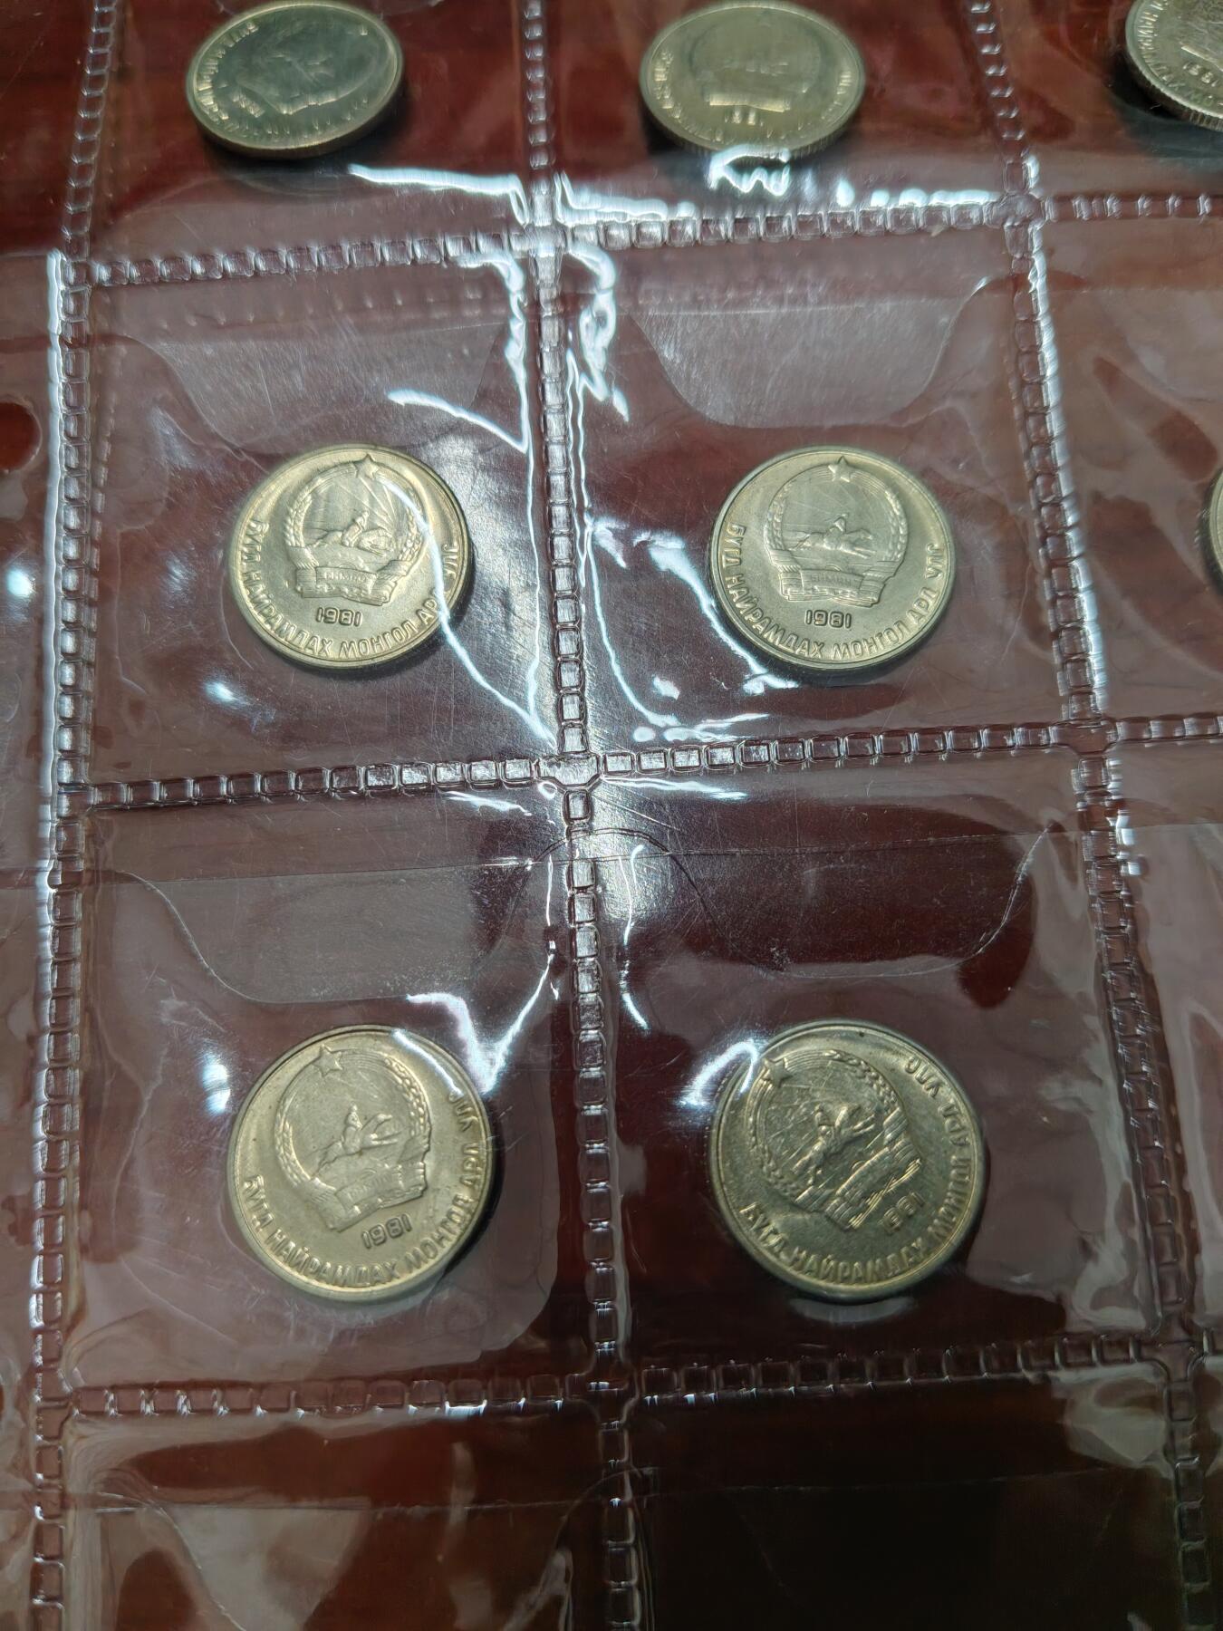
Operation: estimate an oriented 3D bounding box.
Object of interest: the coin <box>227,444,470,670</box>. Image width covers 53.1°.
[{"bbox_3d":[-0.021,-0.020,0.098,0.019,0.002,0.019,0,76,-1],"label":"coin"}]

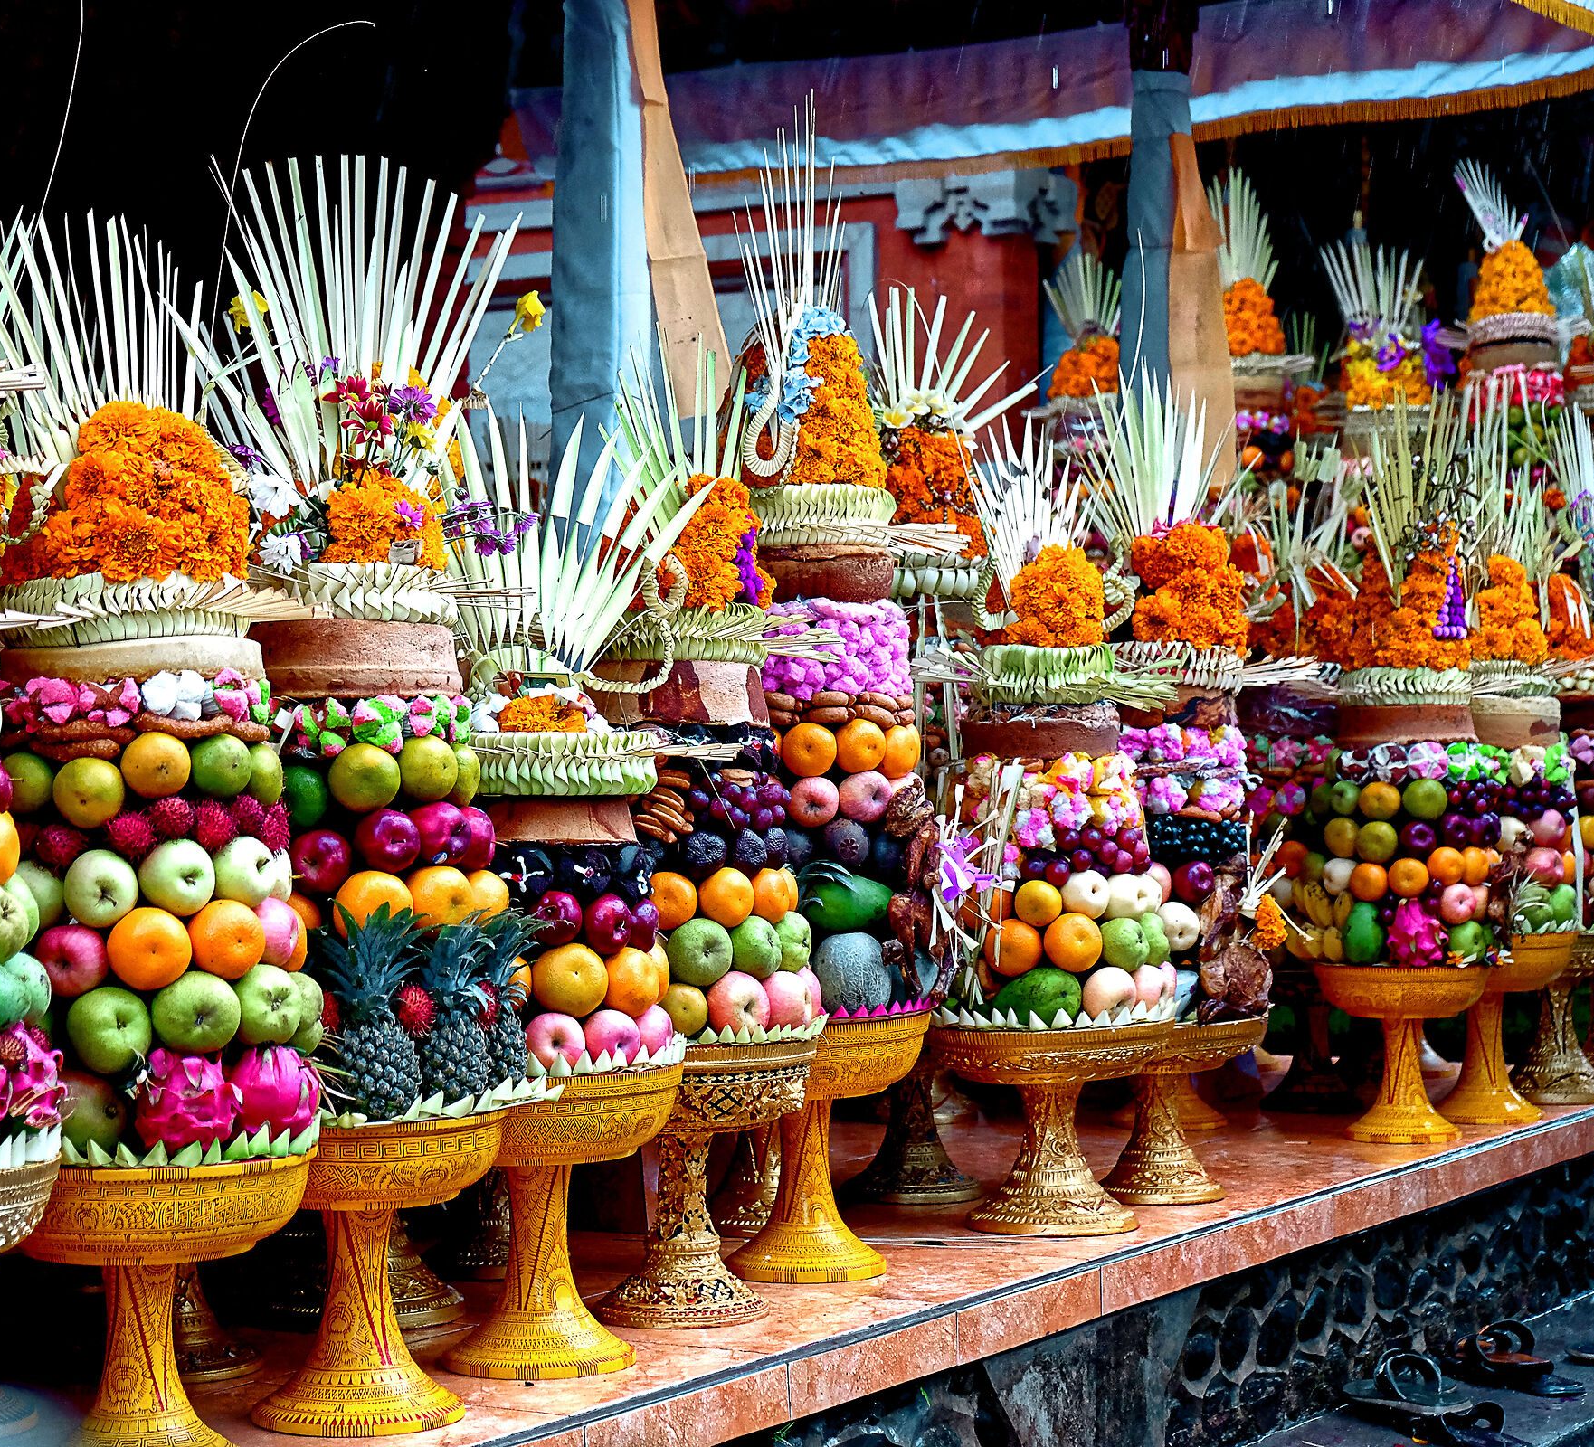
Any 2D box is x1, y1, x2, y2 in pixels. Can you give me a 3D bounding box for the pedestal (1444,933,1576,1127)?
[{"bbox_3d":[1.272,0.556,6.222,0.330,0.345,0.330,0,-1,0],"label":"pedestal"}]

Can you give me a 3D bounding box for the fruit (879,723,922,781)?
[{"bbox_3d":[0.131,0.037,4.340,0.066,0.069,0.067,0,-1,0],"label":"fruit"}]

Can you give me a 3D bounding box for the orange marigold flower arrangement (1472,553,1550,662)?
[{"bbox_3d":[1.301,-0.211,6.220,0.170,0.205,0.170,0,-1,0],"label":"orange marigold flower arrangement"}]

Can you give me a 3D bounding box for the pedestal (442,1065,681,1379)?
[{"bbox_3d":[-0.283,0.539,3.714,0.318,0.326,0.318,0,-1,0],"label":"pedestal"}]

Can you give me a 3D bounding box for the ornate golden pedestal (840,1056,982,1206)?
[{"bbox_3d":[0.174,0.552,5.132,0.310,0.330,0.310,0,-1,0],"label":"ornate golden pedestal"}]

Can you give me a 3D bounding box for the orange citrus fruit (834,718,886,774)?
[{"bbox_3d":[0.081,0.028,4.300,0.067,0.068,0.067,0,-1,0],"label":"orange citrus fruit"}]

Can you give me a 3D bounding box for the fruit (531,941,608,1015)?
[{"bbox_3d":[-0.243,0.273,3.617,0.081,0.079,0.077,0,-1,0],"label":"fruit"}]

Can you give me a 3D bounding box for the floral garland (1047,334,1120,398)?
[{"bbox_3d":[0.827,-1.013,9.600,0.220,0.190,0.220,0,-1,0],"label":"floral garland"}]

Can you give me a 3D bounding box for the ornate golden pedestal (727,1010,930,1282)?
[{"bbox_3d":[0.011,0.542,4.378,0.325,0.334,0.325,0,-1,0],"label":"ornate golden pedestal"}]

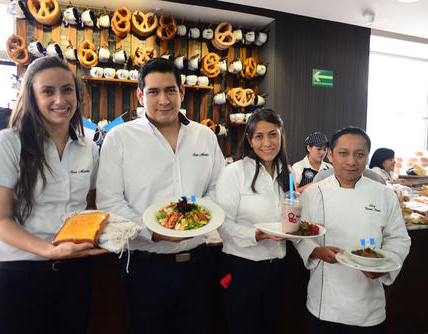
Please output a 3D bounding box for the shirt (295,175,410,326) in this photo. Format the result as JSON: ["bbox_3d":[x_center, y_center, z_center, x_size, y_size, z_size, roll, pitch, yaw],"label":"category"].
[{"bbox_3d":[0.590,0.360,1.450,0.530,0.670,0.360,2,3,18],"label":"shirt"}]

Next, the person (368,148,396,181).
[{"bbox_3d":[1.600,0.570,3.240,0.380,1.500,0.430,2,4,28],"label":"person"}]

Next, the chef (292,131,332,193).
[{"bbox_3d":[0.850,0.515,2.830,0.480,1.620,0.380,0,3,-7],"label":"chef"}]

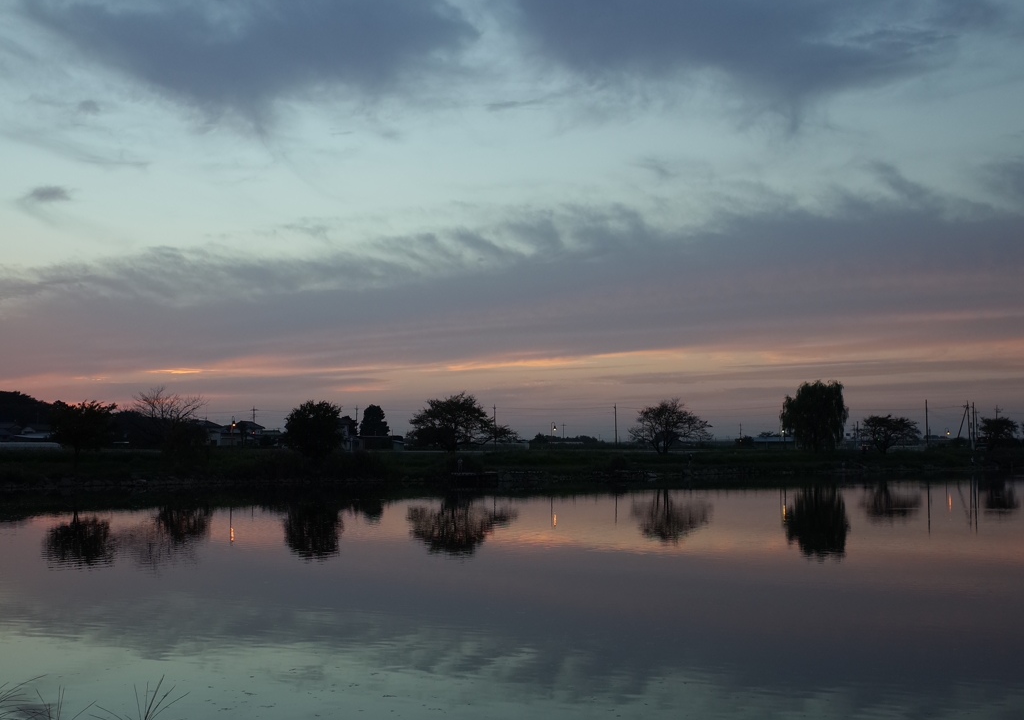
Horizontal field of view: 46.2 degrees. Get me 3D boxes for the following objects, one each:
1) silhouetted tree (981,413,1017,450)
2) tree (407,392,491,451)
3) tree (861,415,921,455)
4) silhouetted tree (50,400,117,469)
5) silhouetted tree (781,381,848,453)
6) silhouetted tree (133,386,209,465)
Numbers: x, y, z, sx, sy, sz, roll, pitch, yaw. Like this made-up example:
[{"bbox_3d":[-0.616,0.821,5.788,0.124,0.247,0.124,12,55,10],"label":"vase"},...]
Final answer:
[{"bbox_3d":[79.872,12.007,197.195,6.150,5.746,5.842,0,-4,0],"label":"silhouetted tree"},{"bbox_3d":[-7.920,7.910,151.234,10.650,7.451,10.118,0,-4,0],"label":"tree"},{"bbox_3d":[56.229,11.106,178.000,8.775,5.902,7.897,0,-4,0],"label":"tree"},{"bbox_3d":[-41.907,7.363,117.614,6.389,6.677,6.070,0,-4,0],"label":"silhouetted tree"},{"bbox_3d":[42.842,8.033,170.001,9.577,10.088,9.099,0,-4,0],"label":"silhouetted tree"},{"bbox_3d":[-36.507,6.884,128.001,7.984,8.493,7.186,0,-4,0],"label":"silhouetted tree"}]

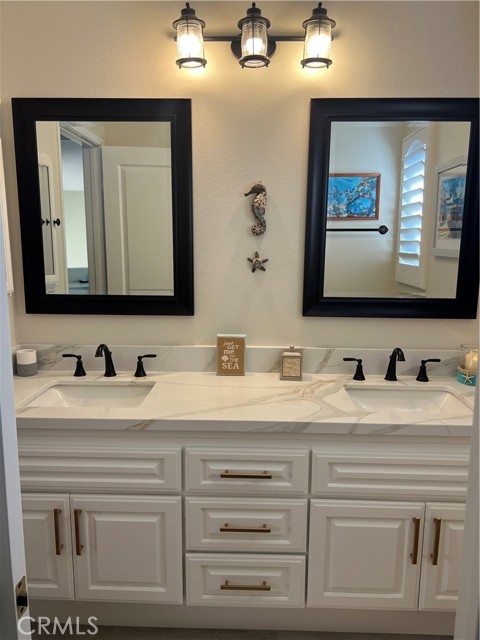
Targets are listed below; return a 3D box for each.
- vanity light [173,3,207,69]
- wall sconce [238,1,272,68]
[{"bbox_3d":[-0.185,-1.035,1.738,0.119,0.208,0.129,1,10,1],"label":"vanity light"},{"bbox_3d":[0.055,-1.031,1.733,0.119,0.208,0.129,1,10,1],"label":"wall sconce"}]

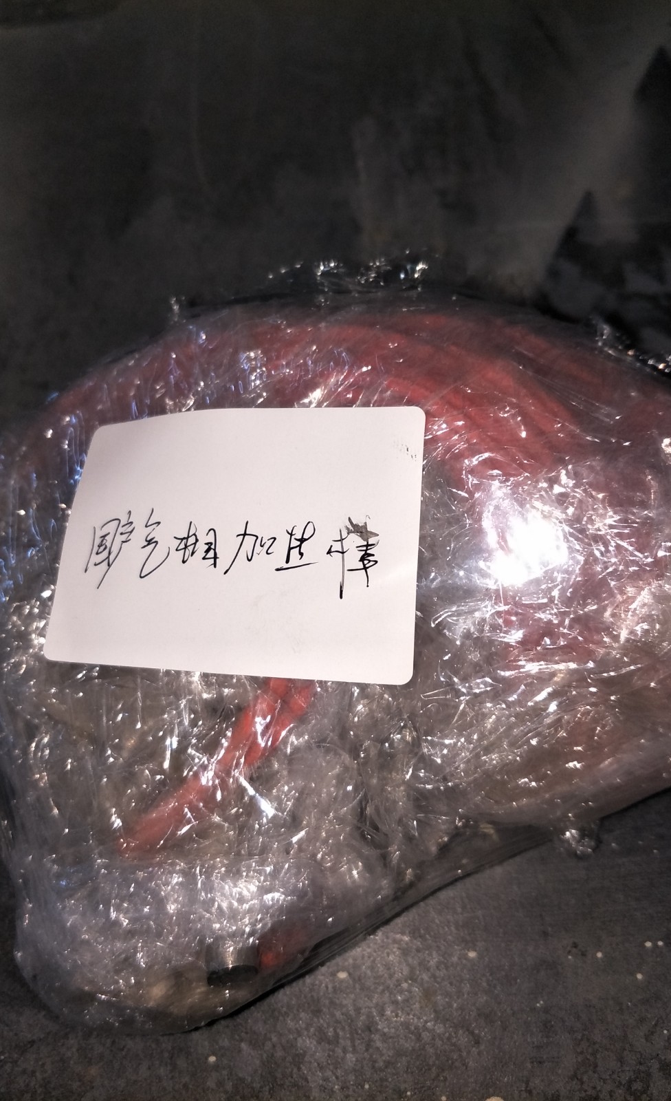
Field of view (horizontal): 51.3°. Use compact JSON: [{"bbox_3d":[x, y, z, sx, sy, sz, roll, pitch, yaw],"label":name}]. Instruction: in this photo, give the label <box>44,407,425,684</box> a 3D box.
[{"bbox_3d":[-0.025,-0.002,0.176,0.094,0.010,0.066,2,83,13],"label":"label"}]

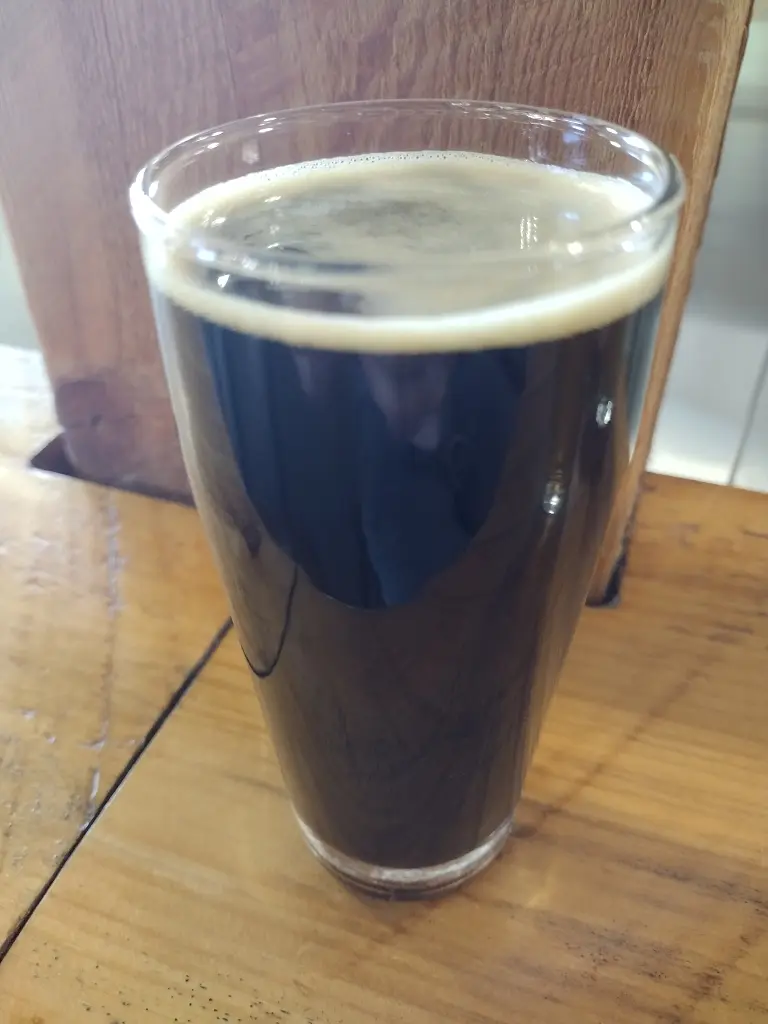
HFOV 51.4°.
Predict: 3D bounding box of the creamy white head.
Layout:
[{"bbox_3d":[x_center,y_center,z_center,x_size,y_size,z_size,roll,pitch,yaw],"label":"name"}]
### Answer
[{"bbox_3d":[0.003,-0.045,0.126,0.077,0.005,0.077,-2,38,0],"label":"creamy white head"}]

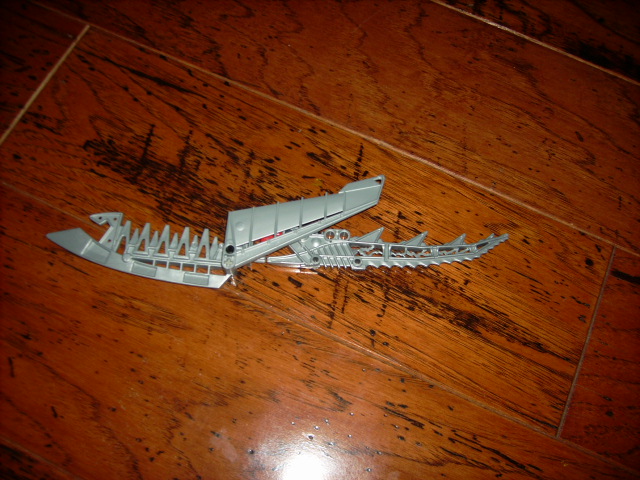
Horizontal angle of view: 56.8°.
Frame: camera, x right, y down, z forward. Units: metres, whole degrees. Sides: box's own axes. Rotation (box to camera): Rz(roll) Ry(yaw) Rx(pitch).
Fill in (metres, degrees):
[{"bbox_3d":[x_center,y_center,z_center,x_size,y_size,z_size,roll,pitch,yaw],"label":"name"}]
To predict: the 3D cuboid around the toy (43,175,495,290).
[{"bbox_3d":[-0.022,-0.005,0.342,0.265,0.026,0.065,-3,69,-4],"label":"toy"}]

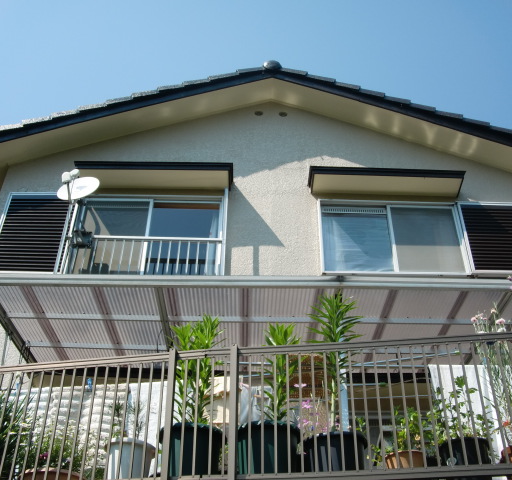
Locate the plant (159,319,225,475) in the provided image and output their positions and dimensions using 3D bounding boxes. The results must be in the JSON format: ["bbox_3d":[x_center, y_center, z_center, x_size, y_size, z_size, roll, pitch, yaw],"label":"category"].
[{"bbox_3d":[-0.350,0.904,4.116,0.381,1.100,0.381,1,-38,-1],"label":"plant"}]

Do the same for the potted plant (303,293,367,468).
[{"bbox_3d":[0.438,0.834,4.076,0.353,1.294,0.353,1,-38,-1],"label":"potted plant"}]

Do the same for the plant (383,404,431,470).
[{"bbox_3d":[0.811,1.111,3.801,0.247,0.454,0.247,1,-38,-1],"label":"plant"}]

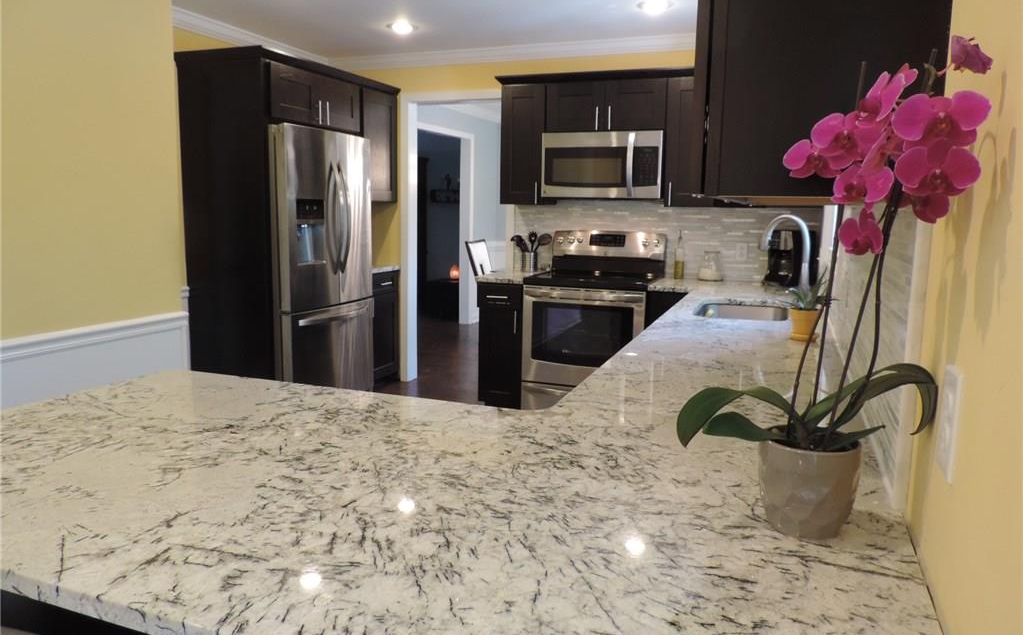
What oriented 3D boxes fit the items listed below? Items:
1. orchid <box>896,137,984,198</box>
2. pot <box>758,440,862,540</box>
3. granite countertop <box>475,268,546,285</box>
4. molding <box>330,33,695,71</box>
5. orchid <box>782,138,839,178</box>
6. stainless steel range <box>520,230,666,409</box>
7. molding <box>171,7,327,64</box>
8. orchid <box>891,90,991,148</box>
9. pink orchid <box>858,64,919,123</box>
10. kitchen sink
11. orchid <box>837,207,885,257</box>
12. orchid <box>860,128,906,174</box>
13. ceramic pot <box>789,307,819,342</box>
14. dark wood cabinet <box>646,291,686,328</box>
[{"bbox_3d":[0.436,-0.153,0.725,0.086,0.061,0.042,5,10,28],"label":"orchid"},{"bbox_3d":[0.427,0.240,1.027,0.145,0.135,0.145,4,9,21],"label":"pot"},{"bbox_3d":[0.047,-0.269,4.719,0.307,0.035,0.665,5,10,21],"label":"granite countertop"},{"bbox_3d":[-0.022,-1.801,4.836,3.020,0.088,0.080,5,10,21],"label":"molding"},{"bbox_3d":[0.369,-0.196,0.870,0.070,0.052,0.042,7,11,34],"label":"orchid"},{"bbox_3d":[0.531,0.061,4.552,0.761,1.205,0.680,5,10,21],"label":"stainless steel range"},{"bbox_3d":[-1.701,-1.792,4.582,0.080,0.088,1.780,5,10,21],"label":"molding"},{"bbox_3d":[0.426,-0.197,0.705,0.094,0.060,0.045,5,10,28],"label":"orchid"},{"bbox_3d":[0.419,-0.248,0.790,0.045,0.065,0.075,-2,9,-15],"label":"pink orchid"},{"bbox_3d":[1.083,0.074,3.308,0.420,0.200,0.740,4,9,21],"label":"kitchen sink"},{"bbox_3d":[0.434,-0.107,0.880,0.053,0.062,0.045,6,10,29],"label":"orchid"},{"bbox_3d":[0.450,-0.201,0.860,0.055,0.057,0.050,-5,11,-35],"label":"orchid"},{"bbox_3d":[1.018,0.028,2.473,0.096,0.108,0.096,5,10,21],"label":"ceramic pot"},{"bbox_3d":[1.039,0.264,4.408,0.280,0.870,0.600,4,9,21],"label":"dark wood cabinet"}]

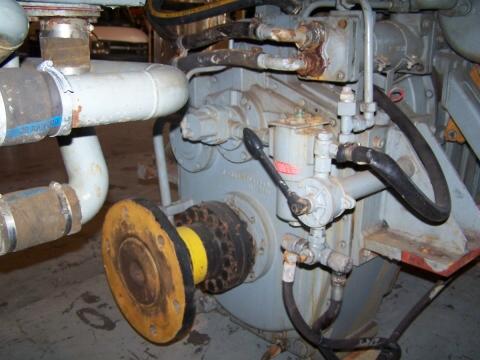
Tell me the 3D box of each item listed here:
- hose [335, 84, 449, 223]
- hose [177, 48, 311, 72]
[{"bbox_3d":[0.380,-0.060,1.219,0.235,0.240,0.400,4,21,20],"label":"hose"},{"bbox_3d":[-0.004,-0.269,1.221,0.380,0.063,0.065,14,26,40],"label":"hose"}]

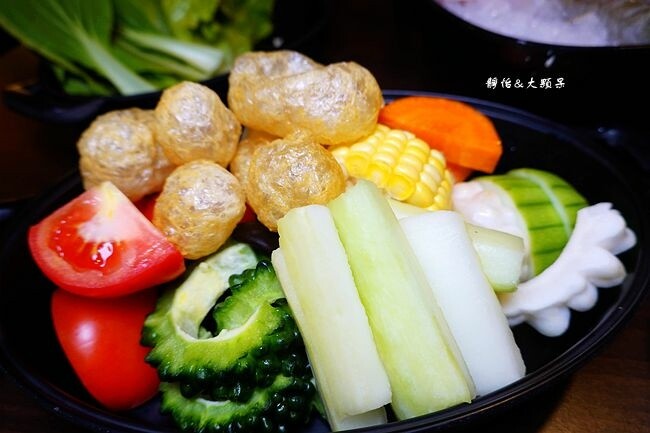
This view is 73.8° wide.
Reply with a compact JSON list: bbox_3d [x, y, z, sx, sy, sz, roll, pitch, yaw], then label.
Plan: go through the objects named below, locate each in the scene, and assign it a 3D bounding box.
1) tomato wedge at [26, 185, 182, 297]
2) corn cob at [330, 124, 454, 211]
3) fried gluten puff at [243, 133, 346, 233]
[{"bbox_3d":[-0.076,0.009,0.153,0.050,0.033,0.032,-3,31,5],"label":"tomato wedge"},{"bbox_3d":[0.028,-0.011,0.178,0.047,0.047,0.028,11,52,14],"label":"corn cob"},{"bbox_3d":[-0.011,-0.013,0.170,0.038,0.036,0.038,-6,31,0],"label":"fried gluten puff"}]

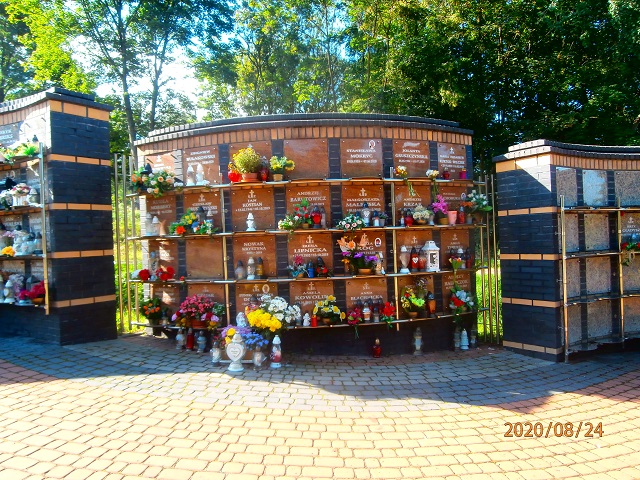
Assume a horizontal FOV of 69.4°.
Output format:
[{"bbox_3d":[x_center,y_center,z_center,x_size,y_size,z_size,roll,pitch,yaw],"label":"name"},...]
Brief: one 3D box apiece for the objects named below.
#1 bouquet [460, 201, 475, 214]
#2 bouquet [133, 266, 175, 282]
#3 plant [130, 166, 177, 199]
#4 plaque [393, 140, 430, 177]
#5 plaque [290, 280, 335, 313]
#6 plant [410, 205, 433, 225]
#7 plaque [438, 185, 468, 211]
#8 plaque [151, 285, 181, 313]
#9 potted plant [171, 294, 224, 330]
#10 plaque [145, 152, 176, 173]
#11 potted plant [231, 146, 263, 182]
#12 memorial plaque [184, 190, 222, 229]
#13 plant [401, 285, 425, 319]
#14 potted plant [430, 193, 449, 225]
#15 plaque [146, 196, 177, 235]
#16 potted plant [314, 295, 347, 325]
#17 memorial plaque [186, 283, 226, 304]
[{"bbox_3d":[1.834,-0.404,5.746,0.135,0.160,0.125,-2,0,-33],"label":"bouquet"},{"bbox_3d":[-2.008,0.416,5.575,0.480,0.190,0.220,-2,0,30],"label":"bouquet"},{"bbox_3d":[-1.936,-0.669,5.375,0.480,0.370,0.300,-2,0,29],"label":"plant"},{"bbox_3d":[1.089,-0.964,5.540,0.500,0.471,0.030,-2,0,-22],"label":"plaque"},{"bbox_3d":[-0.094,0.710,5.279,0.500,0.471,0.030,-2,0,-1],"label":"plaque"},{"bbox_3d":[1.188,-0.291,5.330,0.230,0.232,0.213,-2,0,-23],"label":"plant"},{"bbox_3d":[1.630,-0.419,5.631,0.482,0.455,0.030,-2,0,-32],"label":"plaque"},{"bbox_3d":[-1.858,0.741,5.522,0.480,0.445,0.030,-2,0,30],"label":"plaque"},{"bbox_3d":[-1.402,0.825,5.332,0.490,0.370,0.300,-2,0,20],"label":"potted plant"},{"bbox_3d":[-1.938,-0.831,5.612,0.490,0.430,0.025,-2,0,30],"label":"plaque"},{"bbox_3d":[-0.815,-0.848,5.126,0.310,0.350,0.290,-2,0,9],"label":"potted plant"},{"bbox_3d":[-1.335,-0.313,5.307,0.482,0.455,0.030,-2,0,20],"label":"memorial plaque"},{"bbox_3d":[1.062,0.706,5.305,0.240,0.360,0.220,-2,0,0],"label":"plant"},{"bbox_3d":[1.385,-0.353,5.357,0.170,0.337,0.165,-2,0,0],"label":"potted plant"},{"bbox_3d":[-1.962,-0.304,5.755,0.500,0.471,0.030,-2,0,30],"label":"plaque"},{"bbox_3d":[0.102,0.754,4.978,0.340,0.310,0.270,-2,0,-4],"label":"potted plant"},{"bbox_3d":[-1.312,0.722,5.349,0.490,0.430,0.025,-2,0,20],"label":"memorial plaque"}]

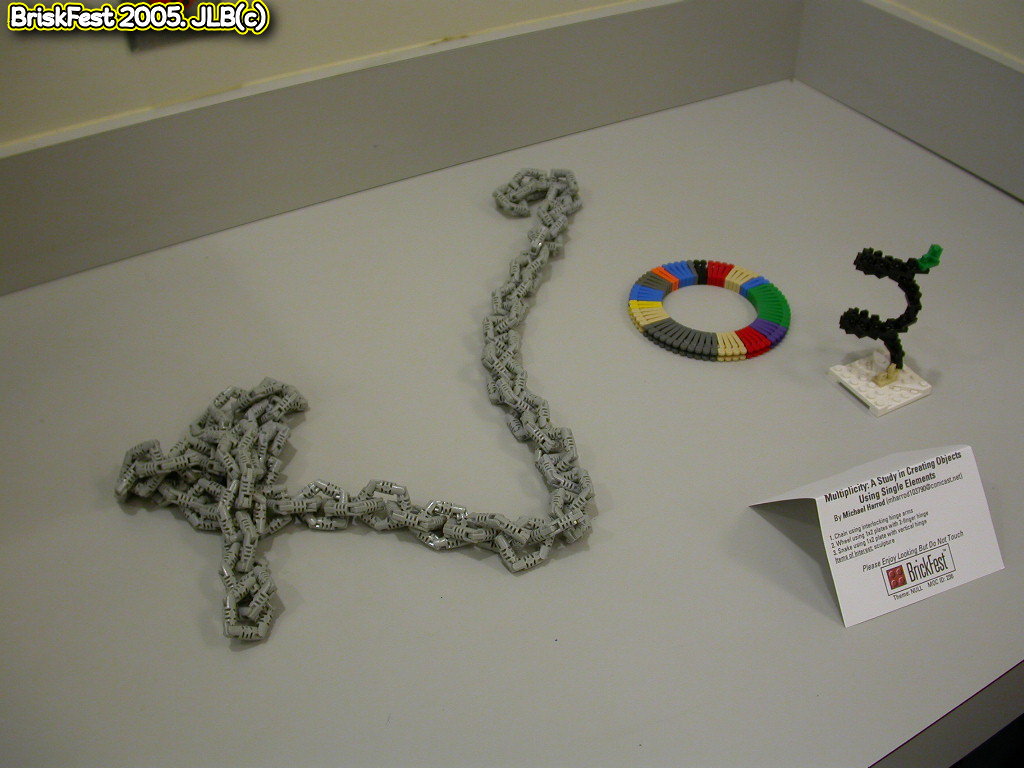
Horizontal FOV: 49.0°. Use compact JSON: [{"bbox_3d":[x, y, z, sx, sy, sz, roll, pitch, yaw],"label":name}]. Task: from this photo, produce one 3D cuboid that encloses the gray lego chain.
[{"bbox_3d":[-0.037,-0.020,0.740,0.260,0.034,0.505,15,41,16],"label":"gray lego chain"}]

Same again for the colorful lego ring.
[{"bbox_3d":[0.143,-0.055,0.810,0.115,0.008,0.115,1,39,-1],"label":"colorful lego ring"}]

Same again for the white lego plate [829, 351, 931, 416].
[{"bbox_3d":[0.245,-0.002,0.749,0.048,0.008,0.048,-19,44,-23],"label":"white lego plate"}]

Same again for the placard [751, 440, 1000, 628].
[{"bbox_3d":[0.207,0.067,0.627,0.108,0.054,0.095,-15,42,-19],"label":"placard"}]

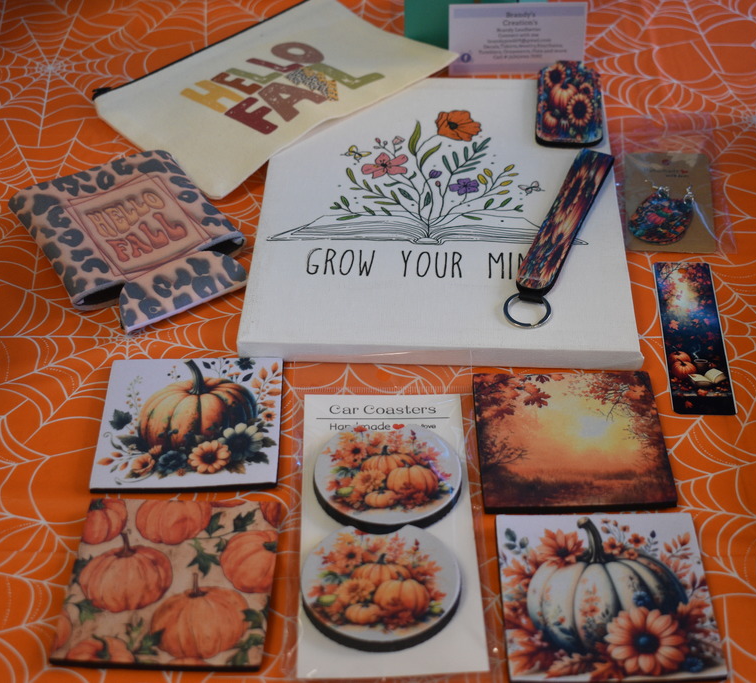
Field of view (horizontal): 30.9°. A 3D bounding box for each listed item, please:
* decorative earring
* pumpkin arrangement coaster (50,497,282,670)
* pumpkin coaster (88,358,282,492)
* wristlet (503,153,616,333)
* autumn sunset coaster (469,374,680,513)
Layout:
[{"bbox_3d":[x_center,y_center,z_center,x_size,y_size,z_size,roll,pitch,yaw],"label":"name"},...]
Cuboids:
[{"bbox_3d":[0.167,-0.076,0.811,0.038,0.006,0.055,3,42,5],"label":"decorative earring"},{"bbox_3d":[-0.093,0.108,0.616,0.090,0.004,0.090,1,42,3],"label":"pumpkin arrangement coaster"},{"bbox_3d":[-0.094,0.041,0.691,0.090,0.004,0.090,-2,42,0],"label":"pumpkin coaster"},{"bbox_3d":[0.106,-0.060,0.774,0.025,0.009,0.161,14,44,17],"label":"wristlet"},{"bbox_3d":[0.095,0.048,0.676,0.090,0.004,0.090,-1,42,1],"label":"autumn sunset coaster"}]

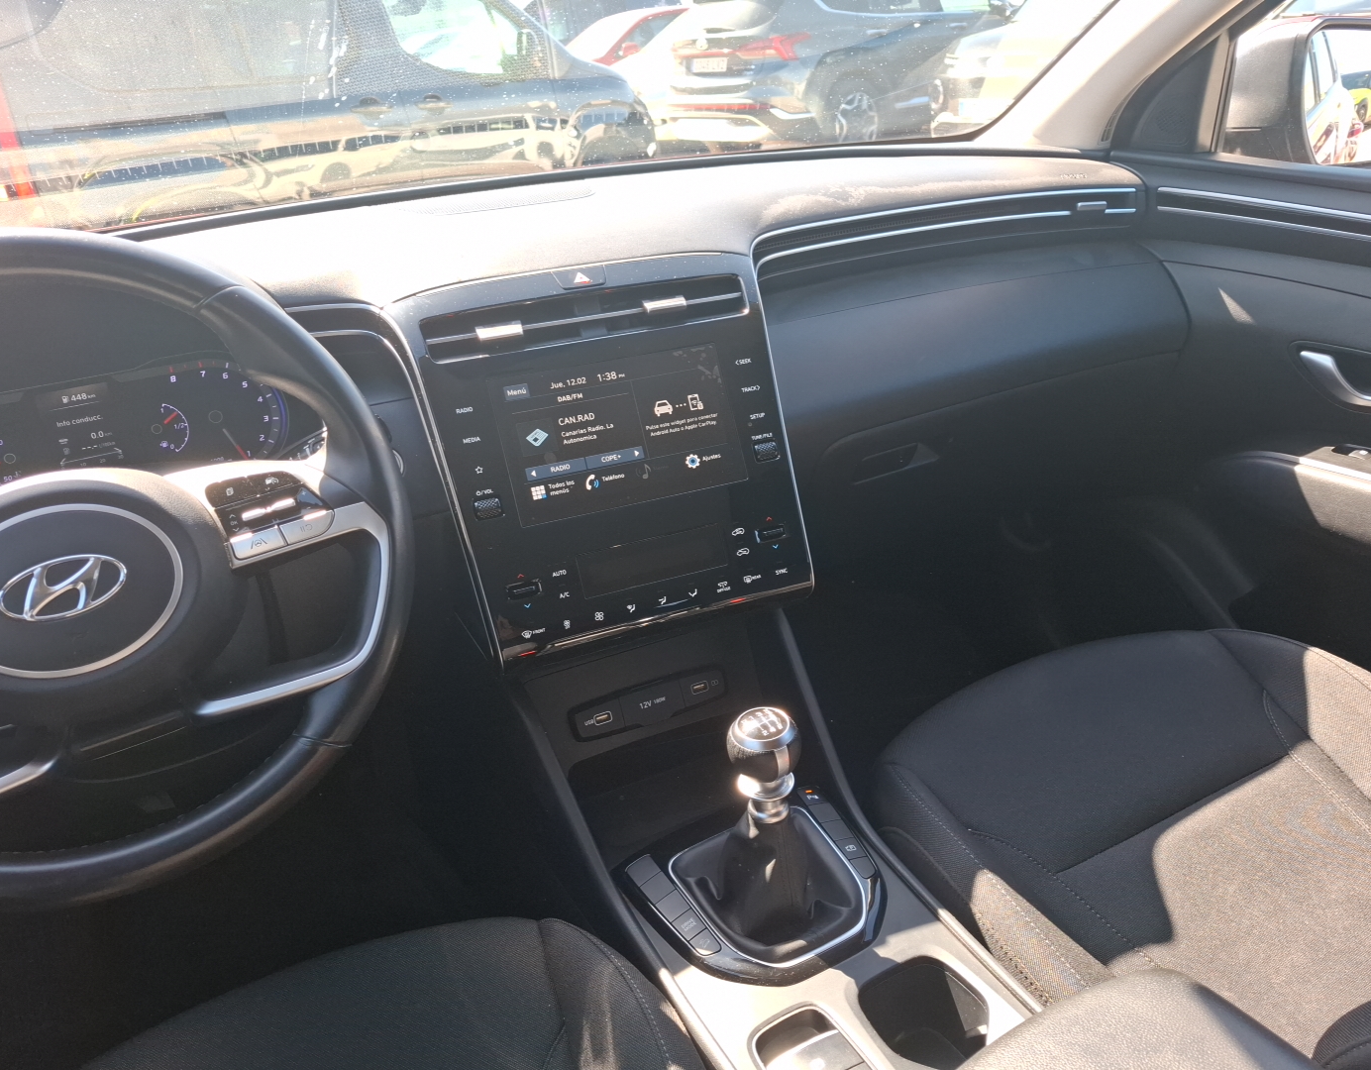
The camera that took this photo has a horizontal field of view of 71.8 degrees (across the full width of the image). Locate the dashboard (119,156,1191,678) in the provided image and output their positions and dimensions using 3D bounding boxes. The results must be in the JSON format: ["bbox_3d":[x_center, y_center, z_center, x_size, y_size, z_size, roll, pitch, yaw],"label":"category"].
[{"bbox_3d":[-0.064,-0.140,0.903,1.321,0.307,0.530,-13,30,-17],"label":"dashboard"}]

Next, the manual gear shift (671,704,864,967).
[{"bbox_3d":[0.053,0.171,0.585,0.104,0.146,0.121,-13,30,-17],"label":"manual gear shift"}]

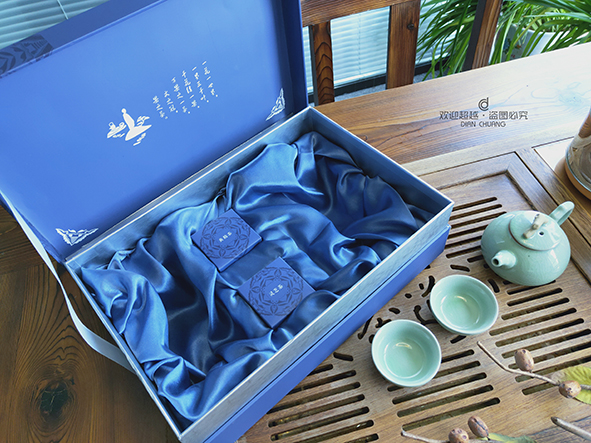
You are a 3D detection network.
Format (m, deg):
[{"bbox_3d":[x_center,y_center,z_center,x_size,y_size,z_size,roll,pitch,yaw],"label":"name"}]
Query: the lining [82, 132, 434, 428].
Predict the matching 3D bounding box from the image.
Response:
[{"bbox_3d":[-0.031,0.040,0.473,0.337,0.069,0.209,-37,60,-21],"label":"lining"}]

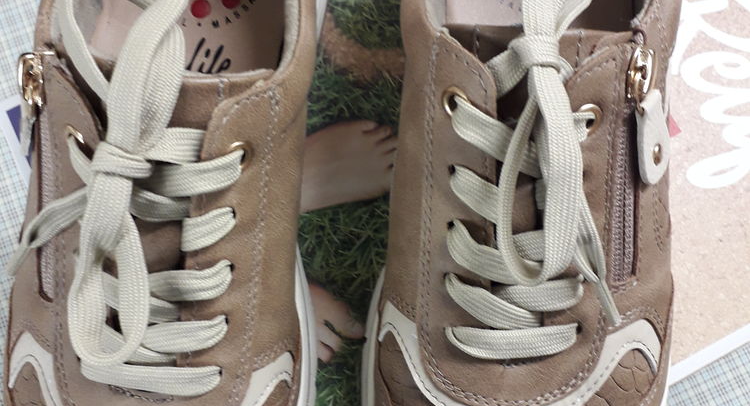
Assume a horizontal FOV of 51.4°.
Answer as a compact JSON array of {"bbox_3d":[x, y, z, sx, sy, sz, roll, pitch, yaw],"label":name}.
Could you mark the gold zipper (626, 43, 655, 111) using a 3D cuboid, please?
[{"bbox_3d":[0.079,-0.037,0.231,0.008,0.009,0.019,16,109,40],"label":"gold zipper"}]

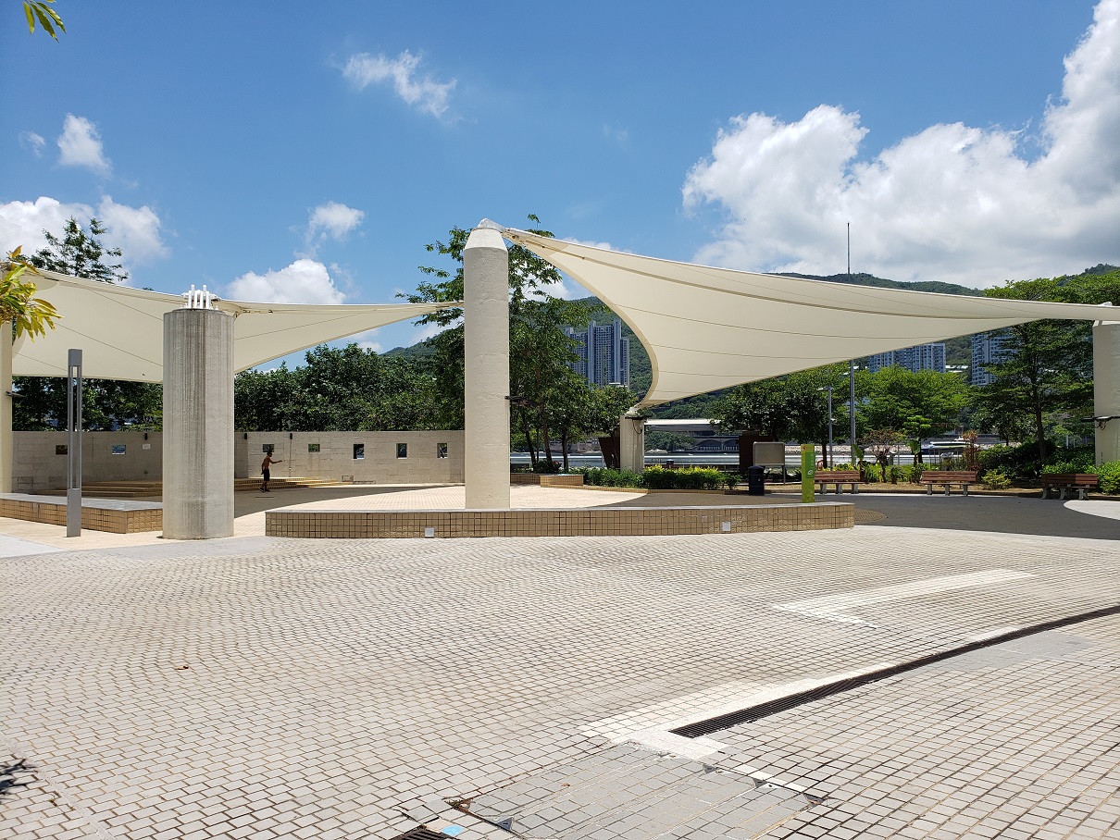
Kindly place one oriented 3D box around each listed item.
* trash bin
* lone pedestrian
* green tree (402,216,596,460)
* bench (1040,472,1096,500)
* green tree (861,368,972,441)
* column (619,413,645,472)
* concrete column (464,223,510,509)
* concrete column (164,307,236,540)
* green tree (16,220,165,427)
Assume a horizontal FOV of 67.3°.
[{"bbox_3d":[6.507,2.015,27.900,0.540,1.022,0.540,-1,-1,14],"label":"trash bin"},{"bbox_3d":[-11.686,2.116,34.100,0.800,1.640,0.550,0,-1,-22],"label":"lone pedestrian"},{"bbox_3d":[-3.026,-3.530,42.000,9.700,13.408,9.200,0,-1,0],"label":"green tree"},{"bbox_3d":[15.504,2.035,25.600,1.650,0.790,0.620,-1,-2,37],"label":"bench"},{"bbox_3d":[16.832,0.200,40.000,5.300,5.460,5.000,0,-1,0],"label":"green tree"},{"bbox_3d":[2.875,1.242,33.500,0.980,3.110,0.980,0,-1,0],"label":"column"},{"bbox_3d":[-1.625,-1.109,18.700,1.000,6.525,1.000,0,-1,0],"label":"concrete column"},{"bbox_3d":[-6.302,0.037,14.670,1.230,3.931,1.230,0,-1,0],"label":"concrete column"},{"bbox_3d":[-23.116,-3.253,41.000,7.200,13.115,6.800,0,-1,0],"label":"green tree"}]

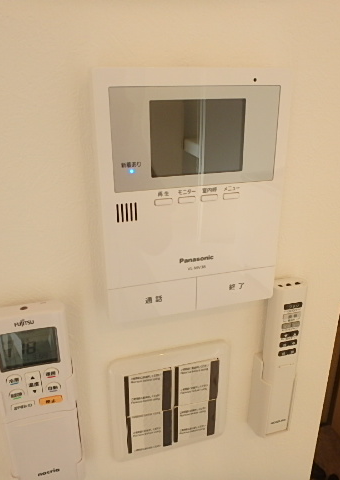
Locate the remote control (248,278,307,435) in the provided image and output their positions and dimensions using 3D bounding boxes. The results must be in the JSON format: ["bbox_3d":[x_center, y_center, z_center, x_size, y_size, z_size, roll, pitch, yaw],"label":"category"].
[{"bbox_3d":[0.103,0.119,0.383,0.032,0.172,0.030,-6,21,-14],"label":"remote control"}]

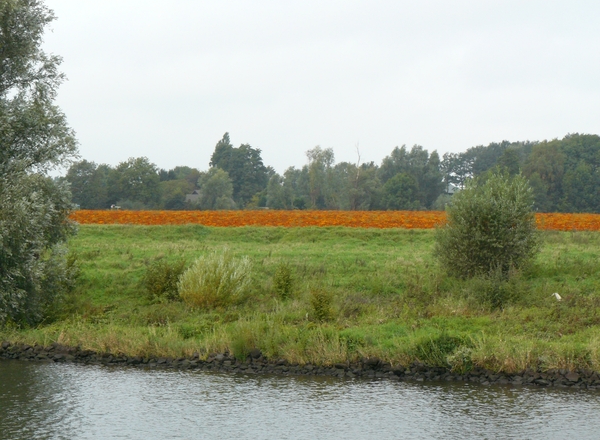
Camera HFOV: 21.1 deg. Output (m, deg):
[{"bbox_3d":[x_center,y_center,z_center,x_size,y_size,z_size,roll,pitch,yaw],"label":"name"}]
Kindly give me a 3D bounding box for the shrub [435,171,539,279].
[{"bbox_3d":[6.940,0.240,60.000,3.800,4.050,3.600,0,0,0],"label":"shrub"}]

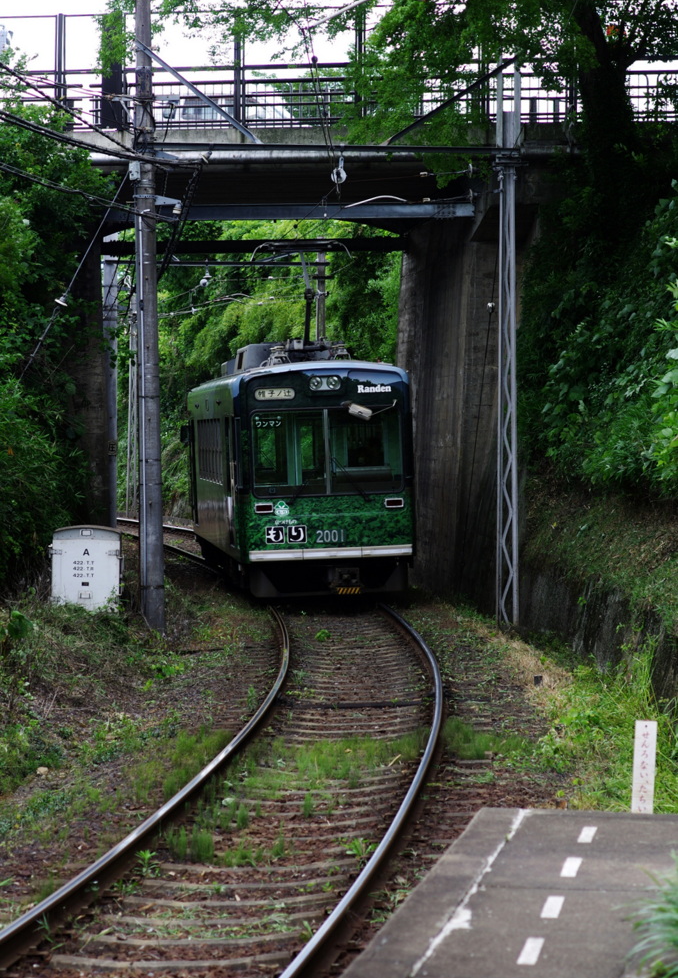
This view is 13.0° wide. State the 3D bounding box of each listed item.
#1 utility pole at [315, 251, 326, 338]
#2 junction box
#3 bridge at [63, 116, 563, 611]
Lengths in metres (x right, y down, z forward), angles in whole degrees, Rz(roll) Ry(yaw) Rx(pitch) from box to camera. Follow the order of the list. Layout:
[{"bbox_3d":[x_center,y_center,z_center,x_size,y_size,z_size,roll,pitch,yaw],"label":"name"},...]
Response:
[{"bbox_3d":[-0.360,-1.968,59.473,0.230,6.200,0.230,0,1,0],"label":"utility pole"},{"bbox_3d":[-3.140,0.984,37.026,0.880,1.090,0.550,0,1,-2],"label":"junction box"},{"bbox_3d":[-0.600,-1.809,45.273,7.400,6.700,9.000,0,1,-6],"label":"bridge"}]

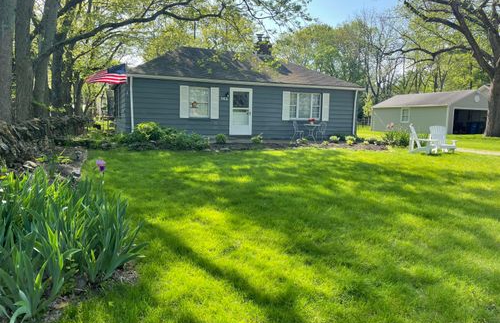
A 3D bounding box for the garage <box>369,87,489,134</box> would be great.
[{"bbox_3d":[16.961,-4.437,34.369,7.411,3.600,8.413,-2,7,-25],"label":"garage"}]

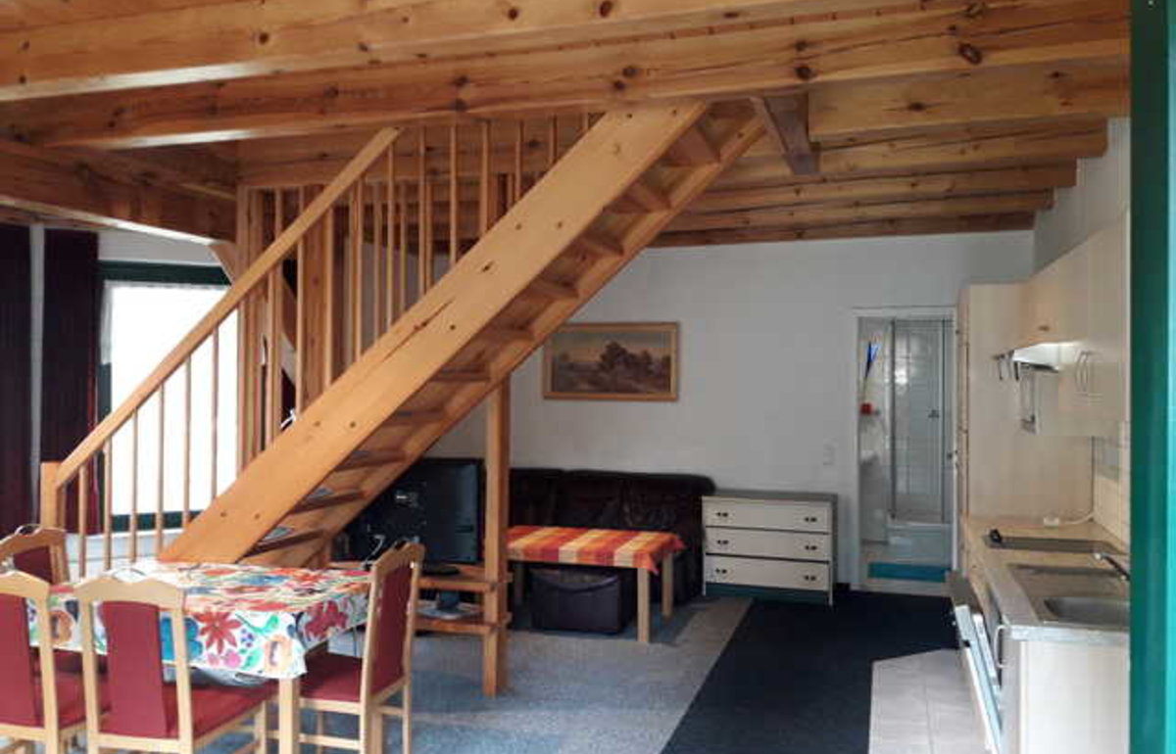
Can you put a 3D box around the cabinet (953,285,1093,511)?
[{"bbox_3d":[2.238,0.555,4.919,0.565,2.011,0.672,0,1,18],"label":"cabinet"}]

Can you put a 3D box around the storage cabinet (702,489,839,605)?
[{"bbox_3d":[1.294,1.192,6.758,0.882,0.698,0.464,0,1,18],"label":"storage cabinet"}]

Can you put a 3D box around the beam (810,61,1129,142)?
[{"bbox_3d":[1.534,-1.093,3.806,1.256,0.203,0.136,0,1,18],"label":"beam"}]

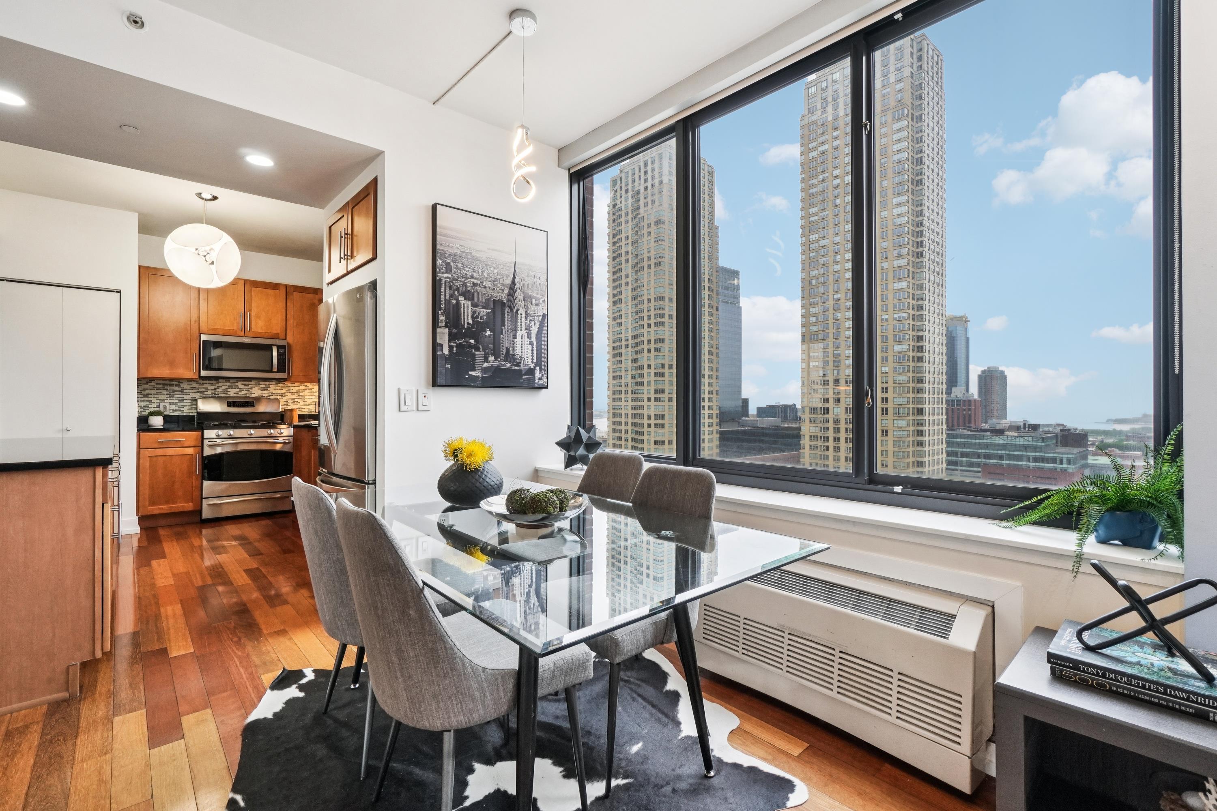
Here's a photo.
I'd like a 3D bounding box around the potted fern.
[{"bbox_3d":[1.402,0.262,1.508,0.340,0.410,0.420,0,0,-39],"label":"potted fern"}]

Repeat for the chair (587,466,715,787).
[{"bbox_3d":[0.060,0.718,1.863,0.575,0.895,0.480,0,0,-39],"label":"chair"}]

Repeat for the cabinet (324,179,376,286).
[{"bbox_3d":[-1.343,-1.000,3.189,0.550,0.435,0.905,0,0,-42],"label":"cabinet"}]

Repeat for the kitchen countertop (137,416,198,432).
[{"bbox_3d":[-4.443,0.205,5.122,0.480,0.135,0.640,0,0,-39],"label":"kitchen countertop"}]

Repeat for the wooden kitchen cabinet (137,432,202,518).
[{"bbox_3d":[-4.388,0.678,5.065,0.460,0.810,0.600,0,0,-40],"label":"wooden kitchen cabinet"}]

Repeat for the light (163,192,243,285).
[{"bbox_3d":[-3.315,-1.346,4.148,0.494,0.732,0.494,0,0,0],"label":"light"}]

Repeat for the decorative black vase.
[{"bbox_3d":[-0.528,0.295,1.935,0.250,0.170,0.250,0,0,-41],"label":"decorative black vase"}]

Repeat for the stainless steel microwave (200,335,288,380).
[{"bbox_3d":[-3.975,-0.504,5.538,0.760,0.437,0.400,0,0,-39],"label":"stainless steel microwave"}]

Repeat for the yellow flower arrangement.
[{"bbox_3d":[-0.533,0.183,1.935,0.200,0.135,0.160,0,0,-15],"label":"yellow flower arrangement"}]

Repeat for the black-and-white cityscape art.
[{"bbox_3d":[-0.687,-0.614,3.066,0.745,1.022,0.035,0,0,-39],"label":"black-and-white cityscape art"}]

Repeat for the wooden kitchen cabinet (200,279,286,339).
[{"bbox_3d":[-3.991,-1.043,5.558,0.760,0.618,0.330,0,0,-39],"label":"wooden kitchen cabinet"}]

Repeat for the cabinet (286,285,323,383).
[{"bbox_3d":[-3.565,-0.806,5.923,0.390,1.080,0.330,0,0,-40],"label":"cabinet"}]

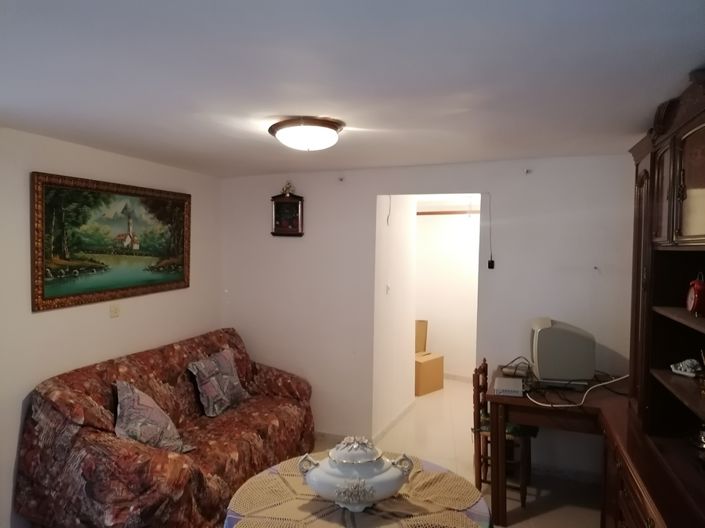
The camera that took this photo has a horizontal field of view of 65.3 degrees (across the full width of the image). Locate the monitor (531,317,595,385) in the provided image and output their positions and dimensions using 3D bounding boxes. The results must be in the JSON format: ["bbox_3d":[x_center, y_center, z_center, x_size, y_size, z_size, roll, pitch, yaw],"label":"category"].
[{"bbox_3d":[1.360,0.571,3.570,0.375,0.360,0.355,1,3,14],"label":"monitor"}]

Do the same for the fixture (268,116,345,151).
[{"bbox_3d":[-0.224,-0.623,2.700,0.375,0.120,0.375,0,3,0],"label":"fixture"}]

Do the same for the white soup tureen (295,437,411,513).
[{"bbox_3d":[0.010,0.691,1.840,0.375,0.235,0.260,0,3,0],"label":"white soup tureen"}]

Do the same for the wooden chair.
[{"bbox_3d":[1.000,1.096,3.630,0.385,0.850,0.365,2,3,23],"label":"wooden chair"}]

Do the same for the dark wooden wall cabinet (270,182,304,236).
[{"bbox_3d":[-0.558,-0.464,4.680,0.275,0.445,0.060,1,3,20],"label":"dark wooden wall cabinet"}]

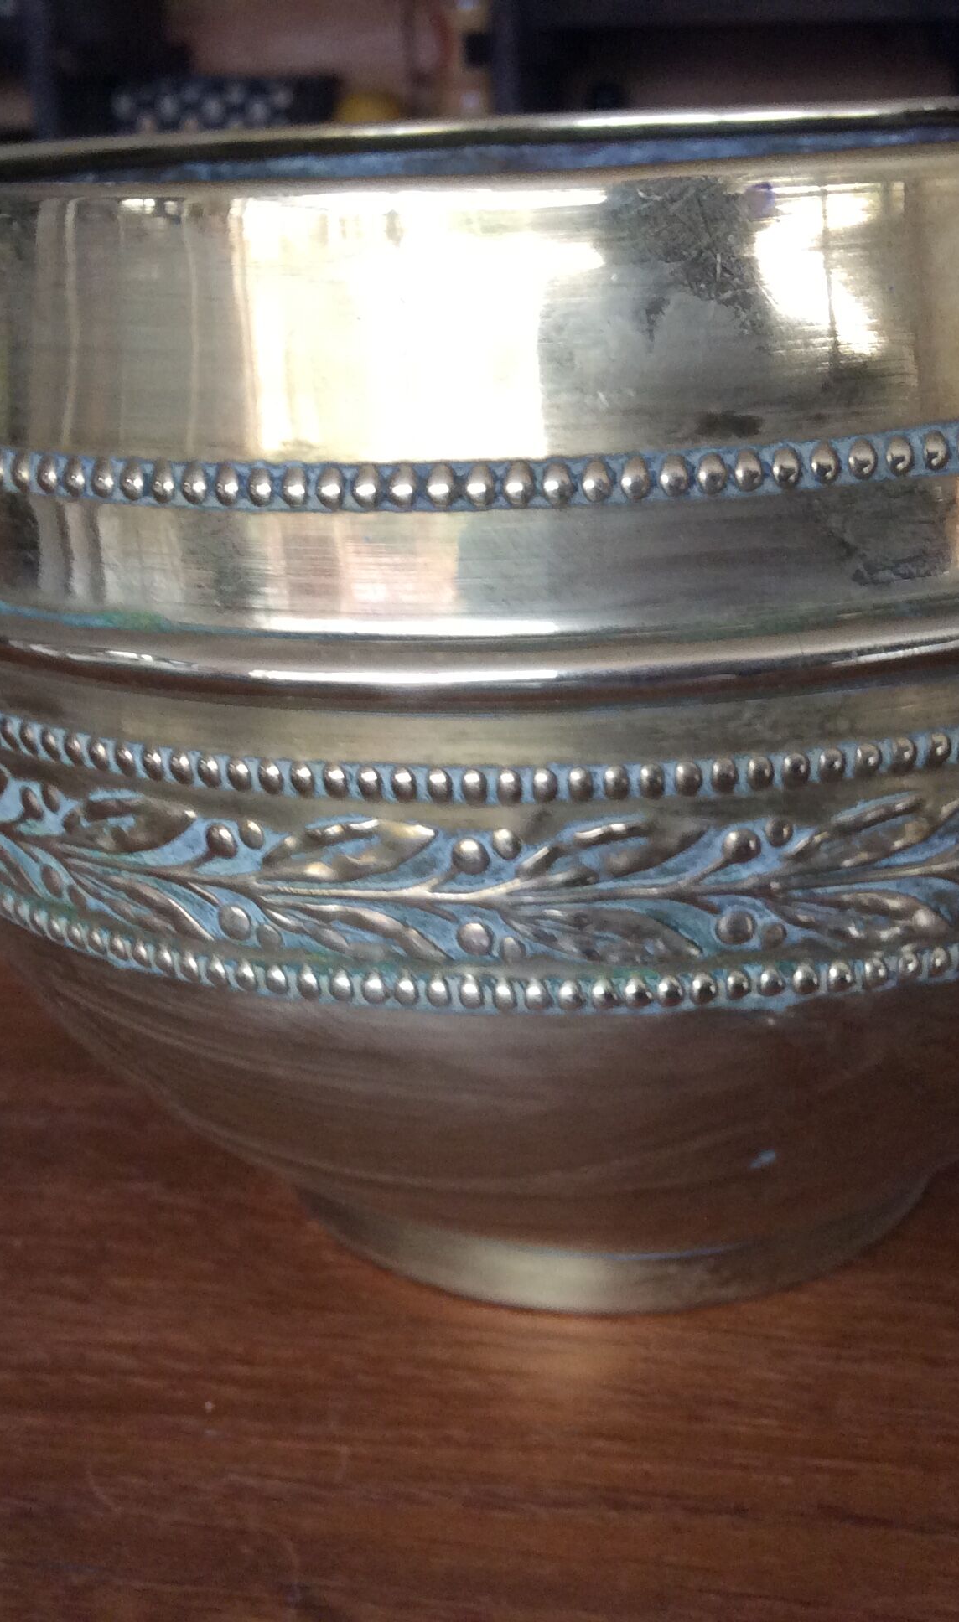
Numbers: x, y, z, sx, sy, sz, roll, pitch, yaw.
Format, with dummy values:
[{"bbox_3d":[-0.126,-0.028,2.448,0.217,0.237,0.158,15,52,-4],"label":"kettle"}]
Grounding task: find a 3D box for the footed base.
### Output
[{"bbox_3d":[0.023,0.050,0.358,0.115,0.013,0.115,-4,21,0],"label":"footed base"}]

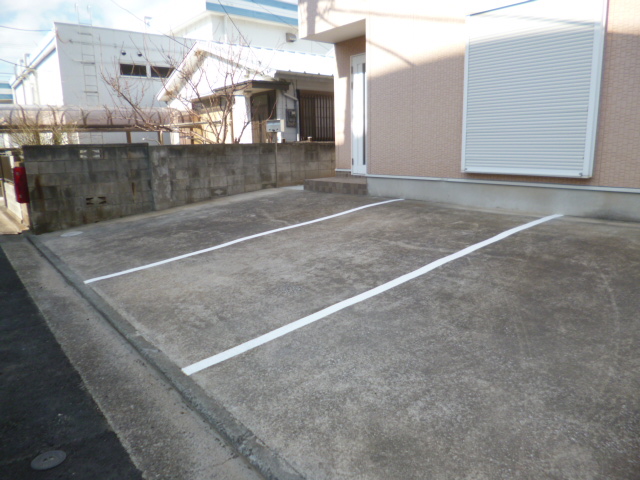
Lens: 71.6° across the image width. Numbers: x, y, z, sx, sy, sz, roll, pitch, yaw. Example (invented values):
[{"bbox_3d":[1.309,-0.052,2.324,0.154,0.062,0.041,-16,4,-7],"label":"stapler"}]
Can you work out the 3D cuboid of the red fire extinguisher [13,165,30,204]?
[{"bbox_3d":[-4.570,-0.835,6.800,0.150,0.540,0.250,-10,14,-37],"label":"red fire extinguisher"}]

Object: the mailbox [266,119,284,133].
[{"bbox_3d":[-0.946,-2.430,9.450,0.370,0.265,0.140,7,14,33],"label":"mailbox"}]

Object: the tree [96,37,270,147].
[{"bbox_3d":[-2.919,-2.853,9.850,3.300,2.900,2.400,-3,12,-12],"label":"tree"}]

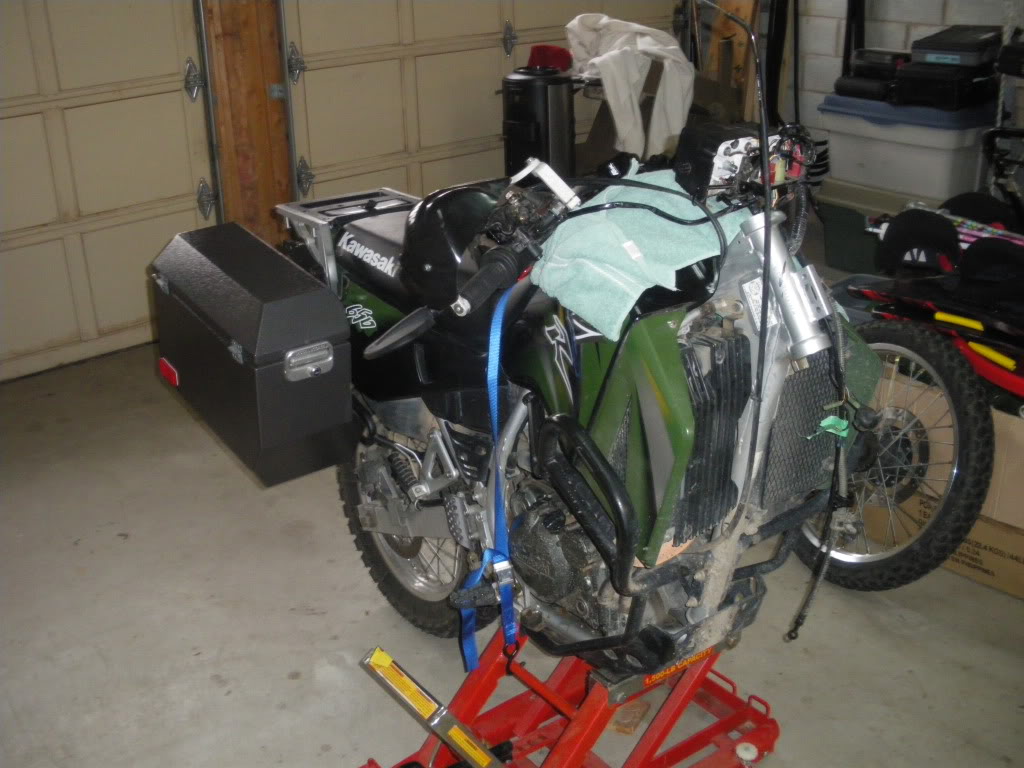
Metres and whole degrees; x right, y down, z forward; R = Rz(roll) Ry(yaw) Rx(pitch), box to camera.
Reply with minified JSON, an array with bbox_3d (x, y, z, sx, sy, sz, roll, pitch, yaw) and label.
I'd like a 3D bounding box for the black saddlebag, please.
[{"bbox_3d":[-0.555,-0.092,2.233,0.194,0.361,0.547,-18,35,-32],"label":"black saddlebag"}]

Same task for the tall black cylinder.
[{"bbox_3d":[0.118,-0.856,4.585,0.295,0.900,0.295,-1,24,0],"label":"tall black cylinder"}]

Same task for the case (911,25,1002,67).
[{"bbox_3d":[2.147,-1.632,5.122,0.320,0.095,0.360,15,35,31],"label":"case"}]

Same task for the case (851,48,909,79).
[{"bbox_3d":[1.892,-1.619,5.380,0.240,0.135,0.280,-21,32,-38],"label":"case"}]

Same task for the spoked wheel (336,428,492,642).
[{"bbox_3d":[-0.208,0.260,2.435,0.140,0.650,0.650,-17,29,-32],"label":"spoked wheel"}]

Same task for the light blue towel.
[{"bbox_3d":[0.186,-0.204,1.520,0.345,0.160,0.310,-17,29,-32],"label":"light blue towel"}]

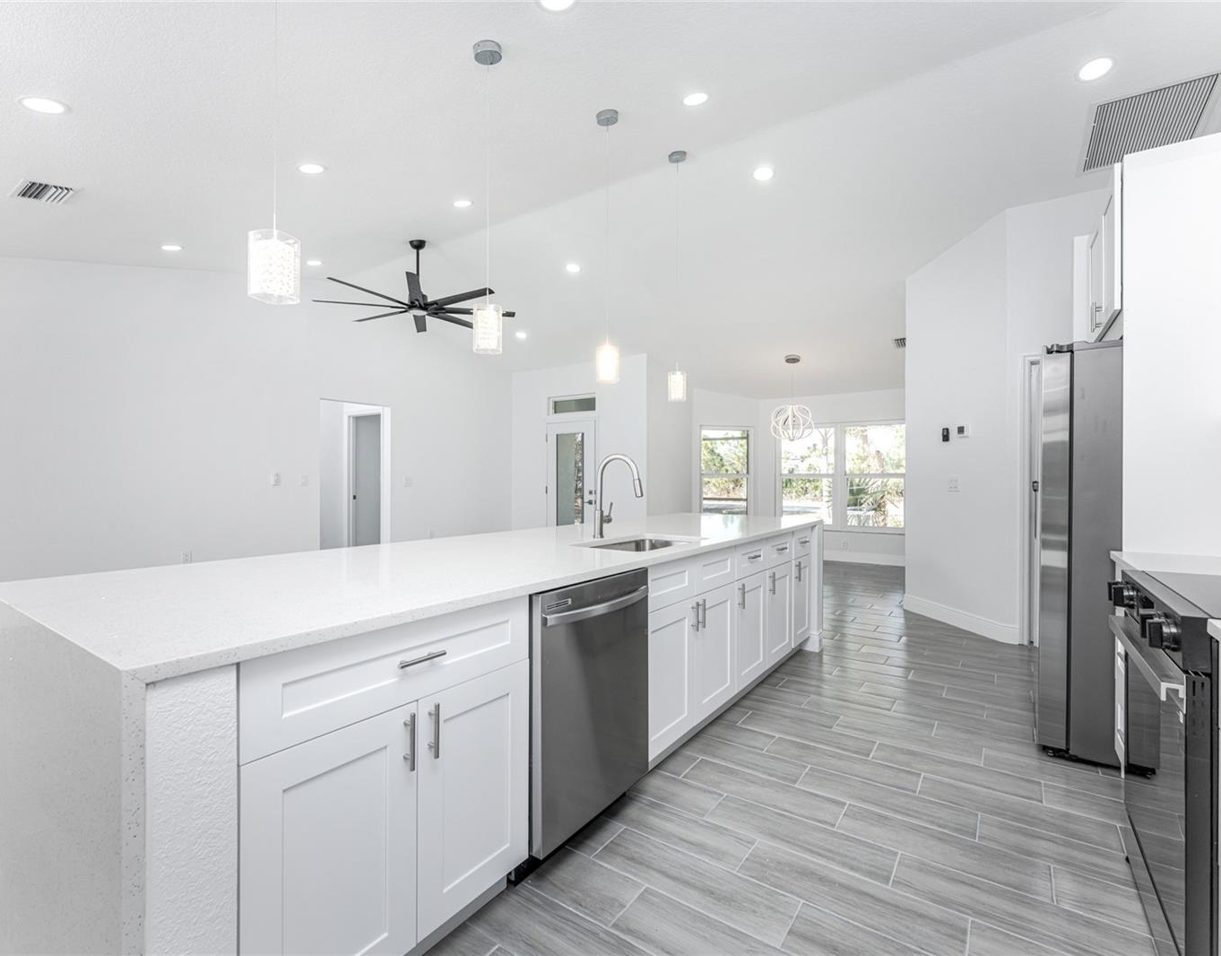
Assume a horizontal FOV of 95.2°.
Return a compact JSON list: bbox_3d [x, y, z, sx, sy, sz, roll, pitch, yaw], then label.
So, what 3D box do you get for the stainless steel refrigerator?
[{"bbox_3d":[2.501,0.321,2.608,0.830,1.785,0.910,0,0,35],"label":"stainless steel refrigerator"}]

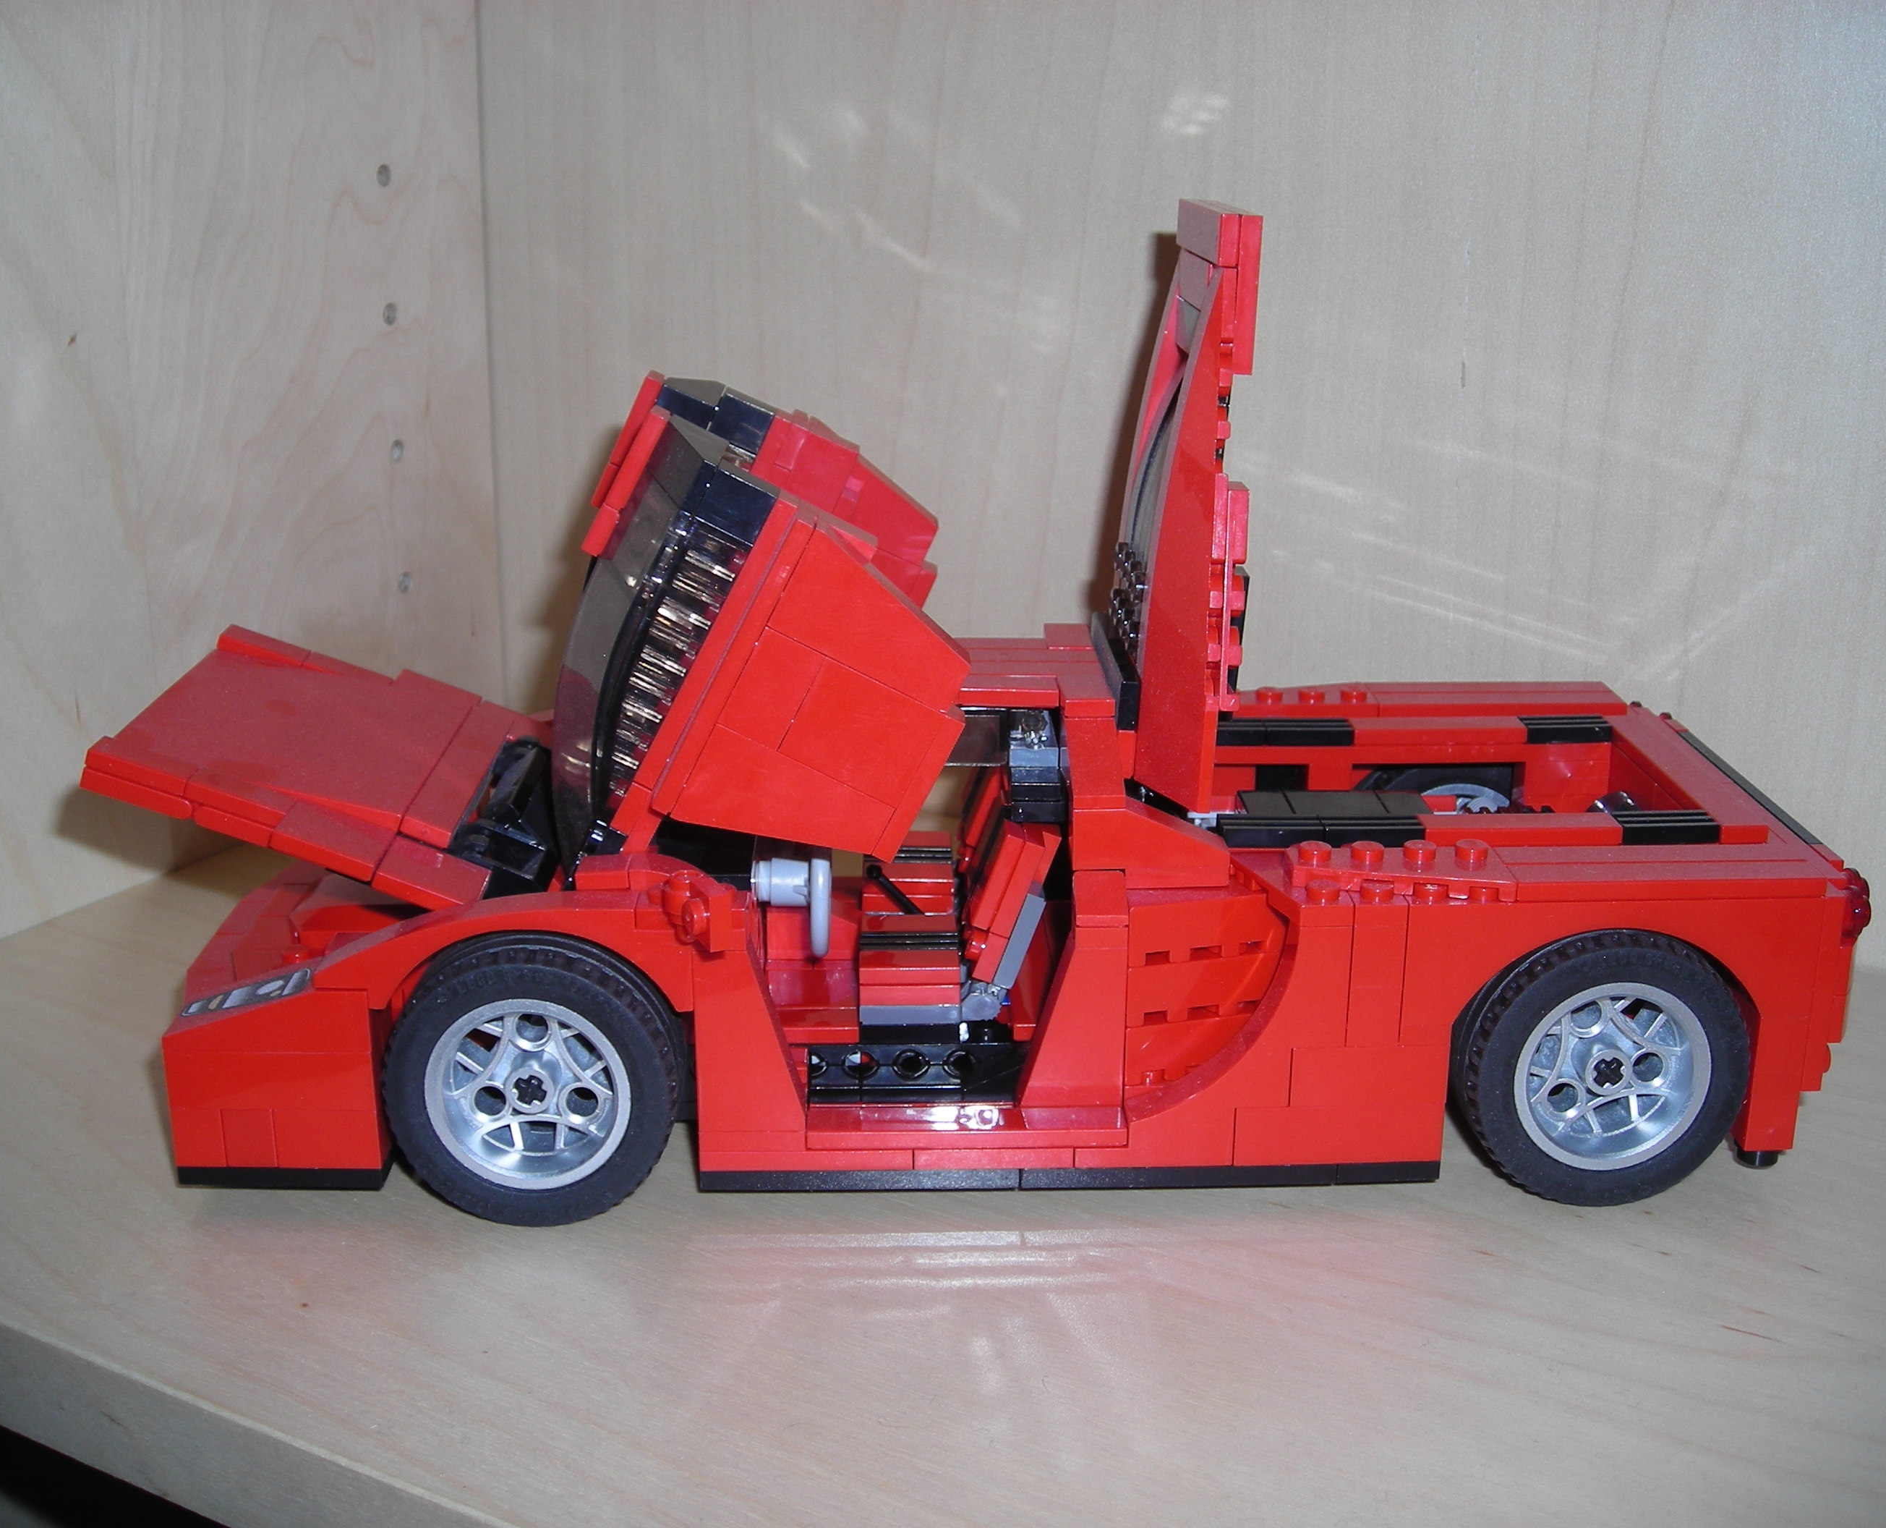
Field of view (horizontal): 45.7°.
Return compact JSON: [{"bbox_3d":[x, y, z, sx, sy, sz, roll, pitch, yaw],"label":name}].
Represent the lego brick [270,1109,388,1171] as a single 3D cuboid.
[{"bbox_3d":[-0.092,0.055,0.338,0.016,0.010,0.008,0,16,-1],"label":"lego brick"}]

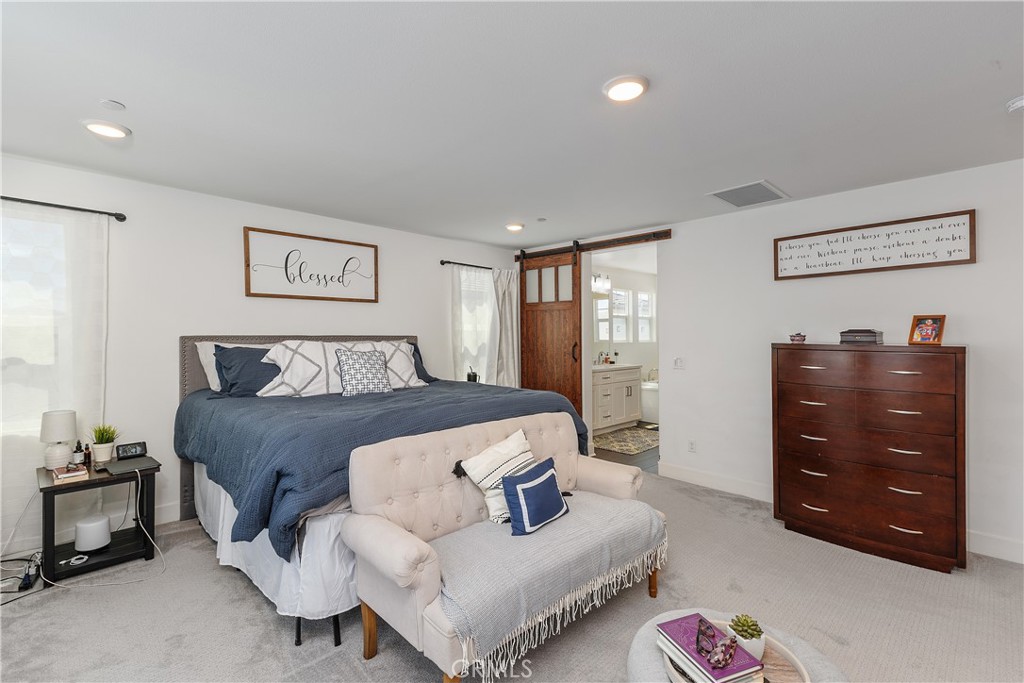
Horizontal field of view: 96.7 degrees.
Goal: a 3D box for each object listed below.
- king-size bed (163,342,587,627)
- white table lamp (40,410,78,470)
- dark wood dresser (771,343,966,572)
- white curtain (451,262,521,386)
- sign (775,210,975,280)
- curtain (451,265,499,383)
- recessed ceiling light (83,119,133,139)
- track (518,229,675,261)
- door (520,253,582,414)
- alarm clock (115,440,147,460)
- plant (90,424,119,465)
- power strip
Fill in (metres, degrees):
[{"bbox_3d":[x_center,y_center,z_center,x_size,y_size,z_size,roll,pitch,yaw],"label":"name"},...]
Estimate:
[{"bbox_3d":[-1.004,0.657,3.309,2.129,1.392,2.252,0,0,-42],"label":"king-size bed"},{"bbox_3d":[-2.854,0.624,2.877,0.169,0.358,0.169,0,0,-42],"label":"white table lamp"},{"bbox_3d":[2.458,0.710,3.217,0.525,1.369,1.079,0,1,-44],"label":"dark wood dresser"},{"bbox_3d":[-0.295,0.213,5.633,1.122,2.244,0.099,0,1,-44],"label":"white curtain"},{"bbox_3d":[2.573,-0.672,3.340,0.028,0.343,1.171,0,0,-42],"label":"sign"},{"bbox_3d":[-0.439,0.221,5.495,0.724,2.229,0.099,0,1,-44],"label":"curtain"},{"bbox_3d":[-2.141,-1.124,2.413,0.199,0.025,0.199,0,0,-42],"label":"recessed ceiling light"},{"bbox_3d":[0.814,-1.080,5.283,0.078,0.114,2.201,0,1,-44],"label":"track"},{"bbox_3d":[0.473,0.148,5.621,0.043,2.407,1.008,0,1,-44],"label":"door"},{"bbox_3d":[-2.682,0.761,3.194,0.060,0.100,0.165,0,1,28],"label":"alarm clock"},{"bbox_3d":[-2.797,0.698,3.111,0.140,0.227,0.140,0,1,-44],"label":"plant"},{"bbox_3d":[-2.731,1.333,2.585,0.054,0.044,0.310,0,0,-38],"label":"power strip"}]

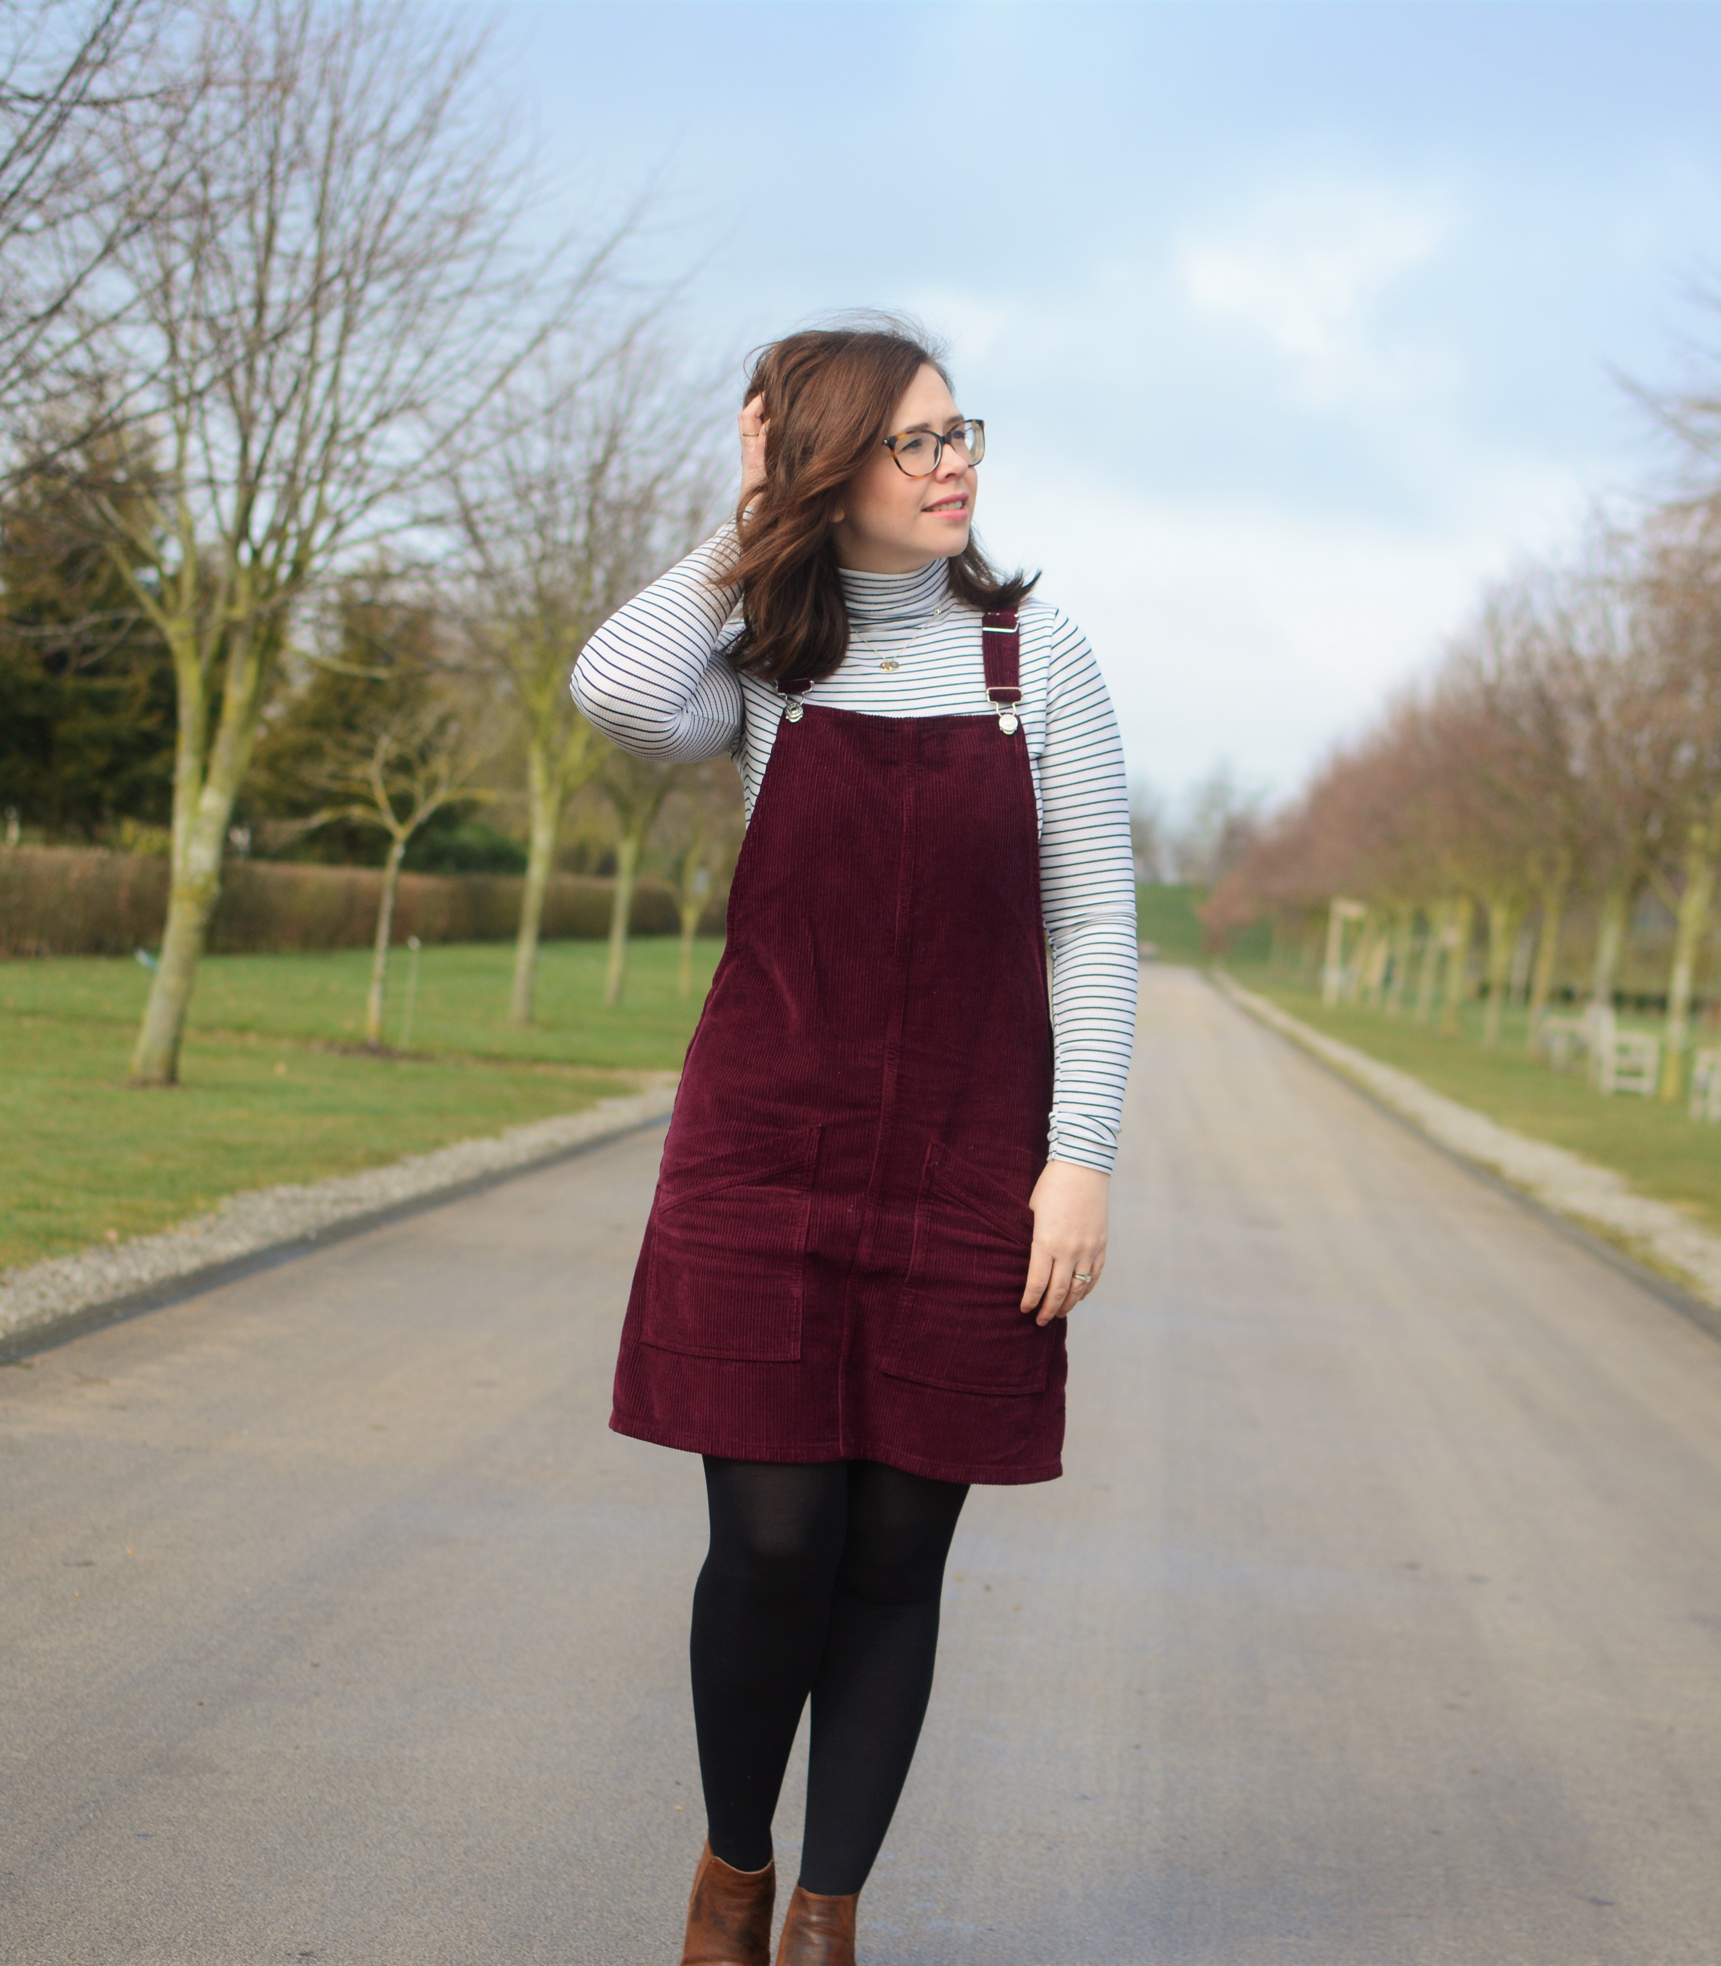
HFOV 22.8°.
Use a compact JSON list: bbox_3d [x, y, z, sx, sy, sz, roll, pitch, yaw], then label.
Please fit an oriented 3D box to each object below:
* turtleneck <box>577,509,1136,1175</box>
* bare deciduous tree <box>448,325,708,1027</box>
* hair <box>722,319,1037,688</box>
[{"bbox_3d":[-0.006,-0.134,4.200,0.570,0.615,0.290,4,1,-2],"label":"turtleneck"},{"bbox_3d":[-2.332,-2.683,37.000,2.700,6.150,2.700,4,1,0],"label":"bare deciduous tree"},{"bbox_3d":[0.022,-0.470,4.200,0.260,0.355,0.250,4,1,41],"label":"hair"}]

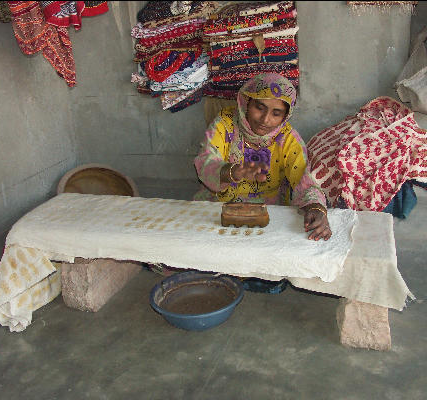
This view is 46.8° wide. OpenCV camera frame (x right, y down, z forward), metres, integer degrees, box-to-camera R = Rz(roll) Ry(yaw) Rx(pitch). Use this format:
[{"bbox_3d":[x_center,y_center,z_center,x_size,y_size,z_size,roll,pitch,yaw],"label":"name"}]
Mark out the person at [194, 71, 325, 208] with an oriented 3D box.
[{"bbox_3d":[0.207,-0.077,2.039,0.562,0.869,0.562,1,20,11],"label":"person"}]

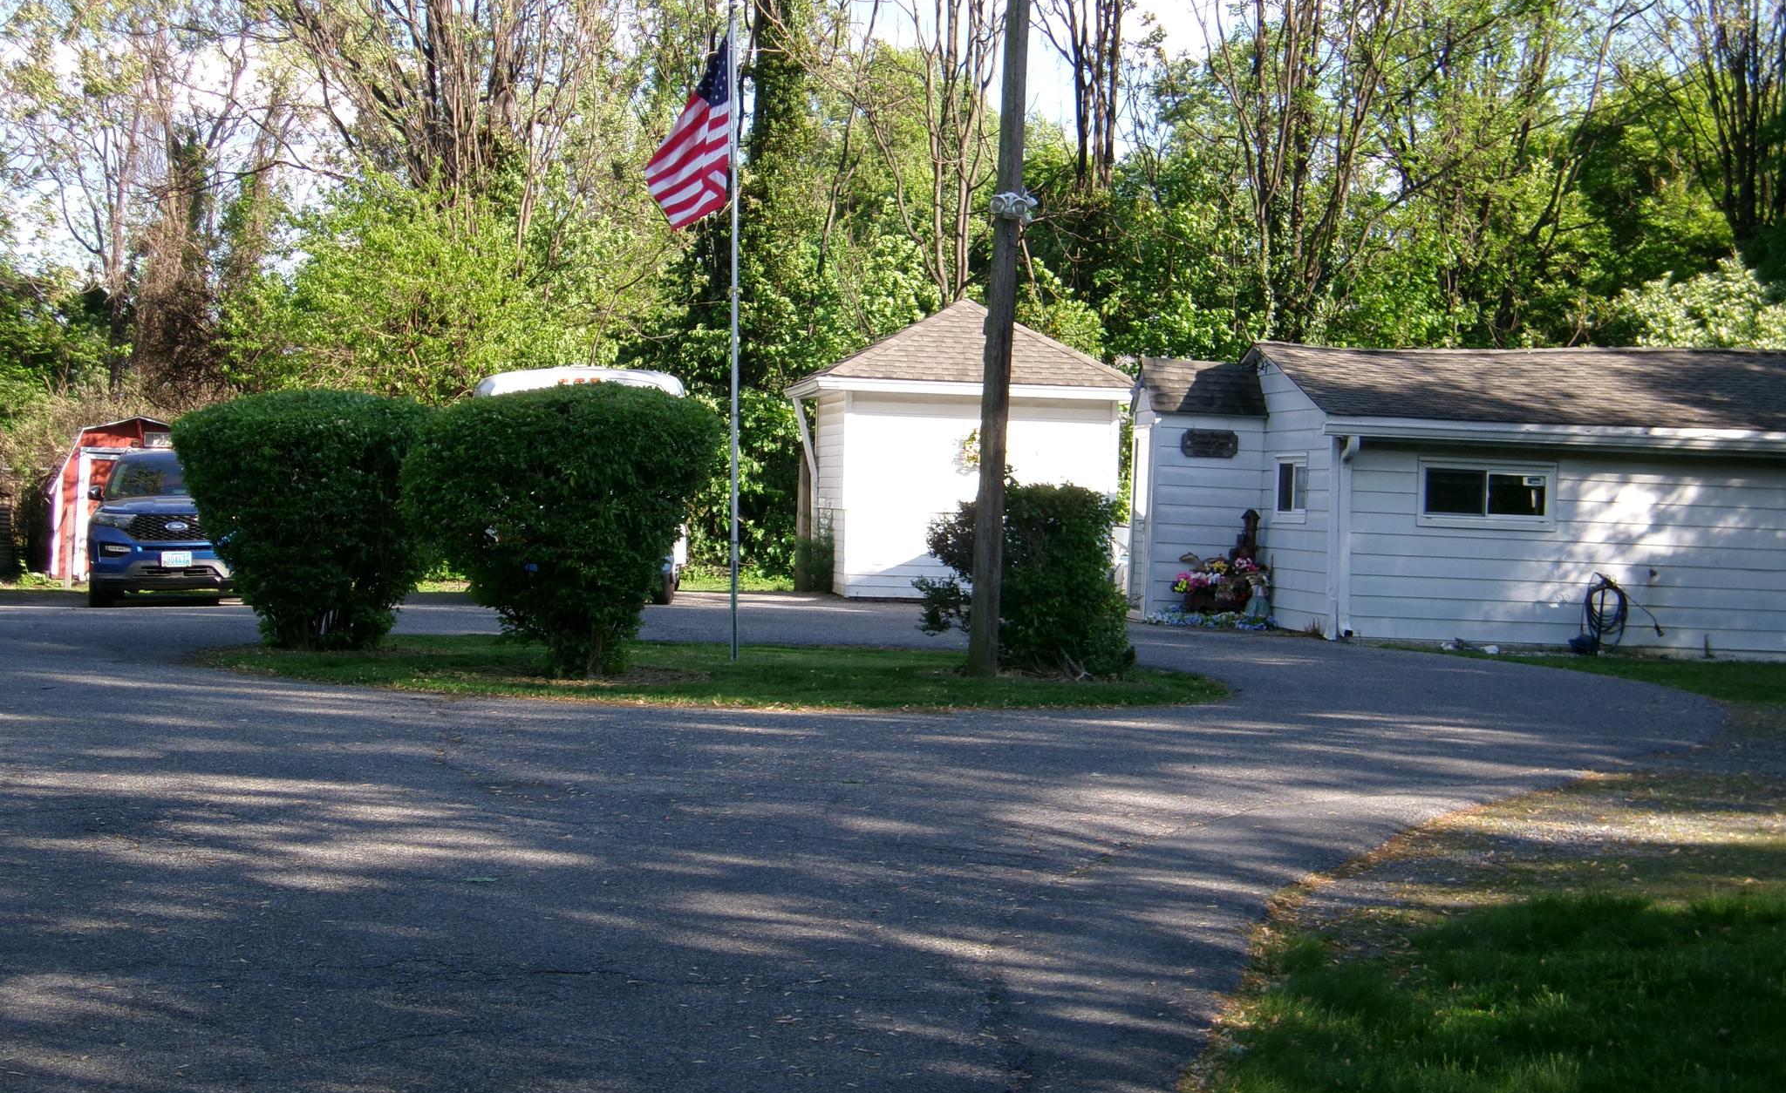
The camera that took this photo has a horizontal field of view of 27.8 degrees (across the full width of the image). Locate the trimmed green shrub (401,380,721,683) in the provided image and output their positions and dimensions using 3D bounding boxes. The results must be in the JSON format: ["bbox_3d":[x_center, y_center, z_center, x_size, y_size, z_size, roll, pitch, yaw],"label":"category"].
[{"bbox_3d":[-2.641,-0.140,28.900,2.550,2.360,2.350,2,1,-5],"label":"trimmed green shrub"}]

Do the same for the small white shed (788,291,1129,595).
[{"bbox_3d":[0.841,-1.239,46.800,3.900,3.800,3.900,2,1,-6],"label":"small white shed"}]

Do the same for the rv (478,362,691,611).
[{"bbox_3d":[-3.858,-0.768,45.700,2.450,2.850,6.600,2,1,-3],"label":"rv"}]

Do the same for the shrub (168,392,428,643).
[{"bbox_3d":[-5.272,-0.256,32.300,2.360,2.300,2.250,2,1,-9],"label":"shrub"}]

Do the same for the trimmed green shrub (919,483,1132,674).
[{"bbox_3d":[1.146,0.273,31.400,1.880,1.700,1.700,2,1,2],"label":"trimmed green shrub"}]

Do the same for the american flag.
[{"bbox_3d":[-1.822,-3.664,32.200,0.780,1.680,0.350,2,1,-6],"label":"american flag"}]

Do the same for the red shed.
[{"bbox_3d":[-10.918,-0.701,52.739,2.450,2.330,2.900,2,1,-7],"label":"red shed"}]

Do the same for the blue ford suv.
[{"bbox_3d":[-8.365,-0.235,42.000,2.080,1.780,5.050,2,1,-12],"label":"blue ford suv"}]

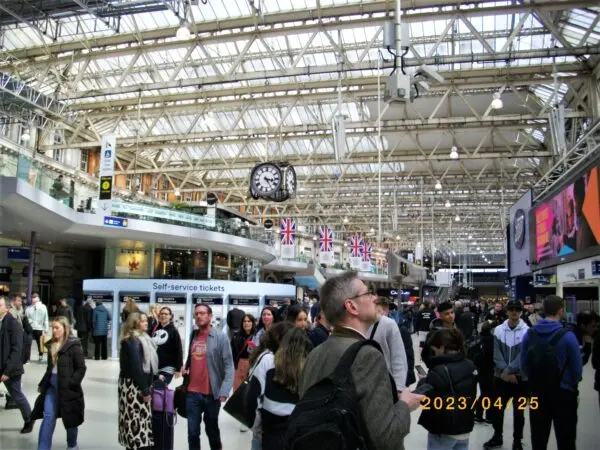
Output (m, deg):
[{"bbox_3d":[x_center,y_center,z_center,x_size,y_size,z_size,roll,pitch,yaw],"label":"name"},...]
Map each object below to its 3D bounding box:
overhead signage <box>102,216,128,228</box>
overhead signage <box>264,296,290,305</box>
[{"bbox_3d":[-11.139,-0.177,39.030,0.150,0.520,1.720,-4,-9,37],"label":"overhead signage"},{"bbox_3d":[-0.596,2.209,18.640,0.860,0.220,0.080,2,-7,-5],"label":"overhead signage"}]

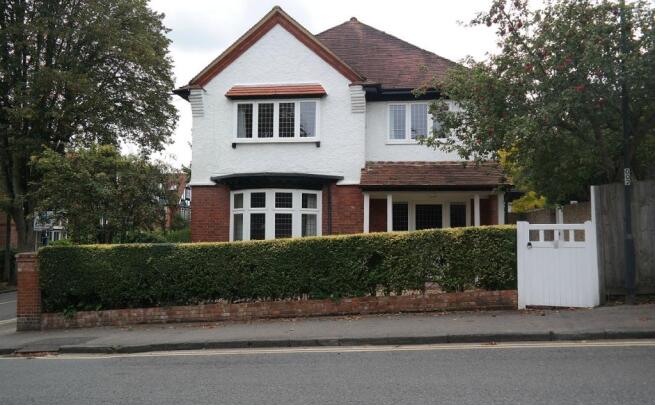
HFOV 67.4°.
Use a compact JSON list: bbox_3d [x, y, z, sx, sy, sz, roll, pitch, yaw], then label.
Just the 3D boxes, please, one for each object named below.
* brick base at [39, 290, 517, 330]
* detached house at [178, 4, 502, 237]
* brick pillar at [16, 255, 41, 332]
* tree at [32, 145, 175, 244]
[{"bbox_3d":[-1.480,2.246,10.224,10.230,0.380,0.240,-5,-3,11],"label":"brick base"},{"bbox_3d":[0.640,-1.983,17.991,9.300,9.100,9.800,0,-2,6],"label":"detached house"},{"bbox_3d":[-6.796,2.032,11.336,0.480,1.760,0.480,0,-2,11],"label":"brick pillar"},{"bbox_3d":[-6.200,0.592,13.487,3.800,4.400,3.600,0,-2,9],"label":"tree"}]

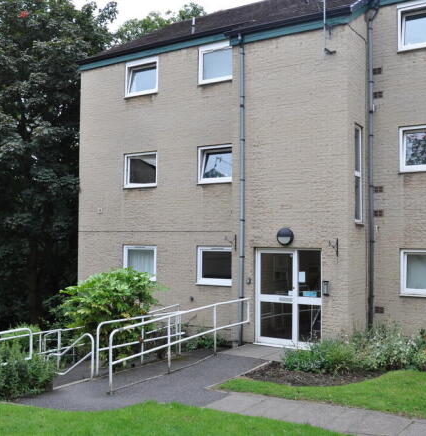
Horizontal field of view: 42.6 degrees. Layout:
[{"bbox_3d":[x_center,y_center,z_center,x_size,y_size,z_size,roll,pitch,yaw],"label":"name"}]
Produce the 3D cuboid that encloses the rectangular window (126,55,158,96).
[{"bbox_3d":[-2.001,-3.979,15.578,1.201,1.027,0.100,-1,-3,32],"label":"rectangular window"}]

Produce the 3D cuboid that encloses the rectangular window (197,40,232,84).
[{"bbox_3d":[0.160,-4.021,14.215,1.201,1.027,0.100,-1,-3,32],"label":"rectangular window"}]

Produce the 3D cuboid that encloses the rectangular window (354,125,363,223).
[{"bbox_3d":[3.111,-0.922,11.780,0.100,2.110,0.590,-1,-3,32],"label":"rectangular window"}]

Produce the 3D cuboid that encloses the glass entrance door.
[{"bbox_3d":[1.651,1.718,11.752,1.544,2.093,0.100,-1,-3,32],"label":"glass entrance door"}]

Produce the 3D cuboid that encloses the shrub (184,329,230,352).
[{"bbox_3d":[-0.151,2.849,12.700,1.010,0.520,0.750,-1,-3,30],"label":"shrub"}]

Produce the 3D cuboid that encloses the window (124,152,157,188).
[{"bbox_3d":[-2.032,-1.325,15.371,1.150,0.970,0.110,-1,-3,30],"label":"window"}]

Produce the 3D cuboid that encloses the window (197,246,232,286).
[{"bbox_3d":[0.102,1.241,14.026,1.150,0.980,0.110,-1,-3,30],"label":"window"}]

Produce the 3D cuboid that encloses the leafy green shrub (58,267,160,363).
[{"bbox_3d":[-2.066,1.986,10.900,2.030,1.840,1.750,1,-2,-11],"label":"leafy green shrub"}]

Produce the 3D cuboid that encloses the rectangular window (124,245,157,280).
[{"bbox_3d":[-2.042,1.284,15.264,1.150,0.980,0.110,-1,-3,30],"label":"rectangular window"}]

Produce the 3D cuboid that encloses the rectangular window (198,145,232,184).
[{"bbox_3d":[0.117,-1.374,14.130,1.150,0.970,0.110,-1,-3,30],"label":"rectangular window"}]

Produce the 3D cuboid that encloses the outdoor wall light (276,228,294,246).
[{"bbox_3d":[1.547,0.401,11.673,0.370,0.370,0.140,-1,-3,32],"label":"outdoor wall light"}]

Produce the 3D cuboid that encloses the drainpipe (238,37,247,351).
[{"bbox_3d":[0.649,-0.672,12.115,0.110,6.940,0.120,-1,-3,30],"label":"drainpipe"}]

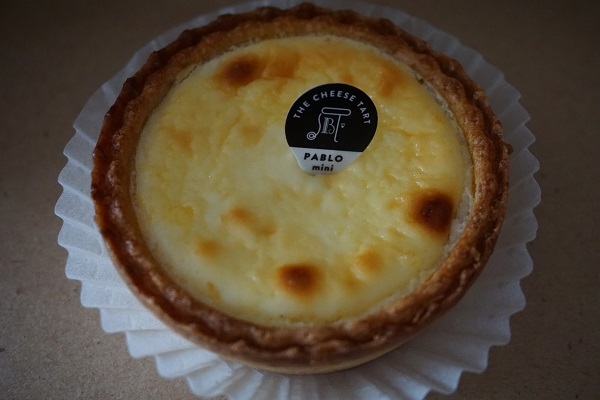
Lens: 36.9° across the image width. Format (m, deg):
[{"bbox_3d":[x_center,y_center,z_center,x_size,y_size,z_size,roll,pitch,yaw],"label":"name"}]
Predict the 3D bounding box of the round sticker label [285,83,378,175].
[{"bbox_3d":[0.005,-0.012,0.161,0.017,0.020,0.001,4,35,-12],"label":"round sticker label"}]

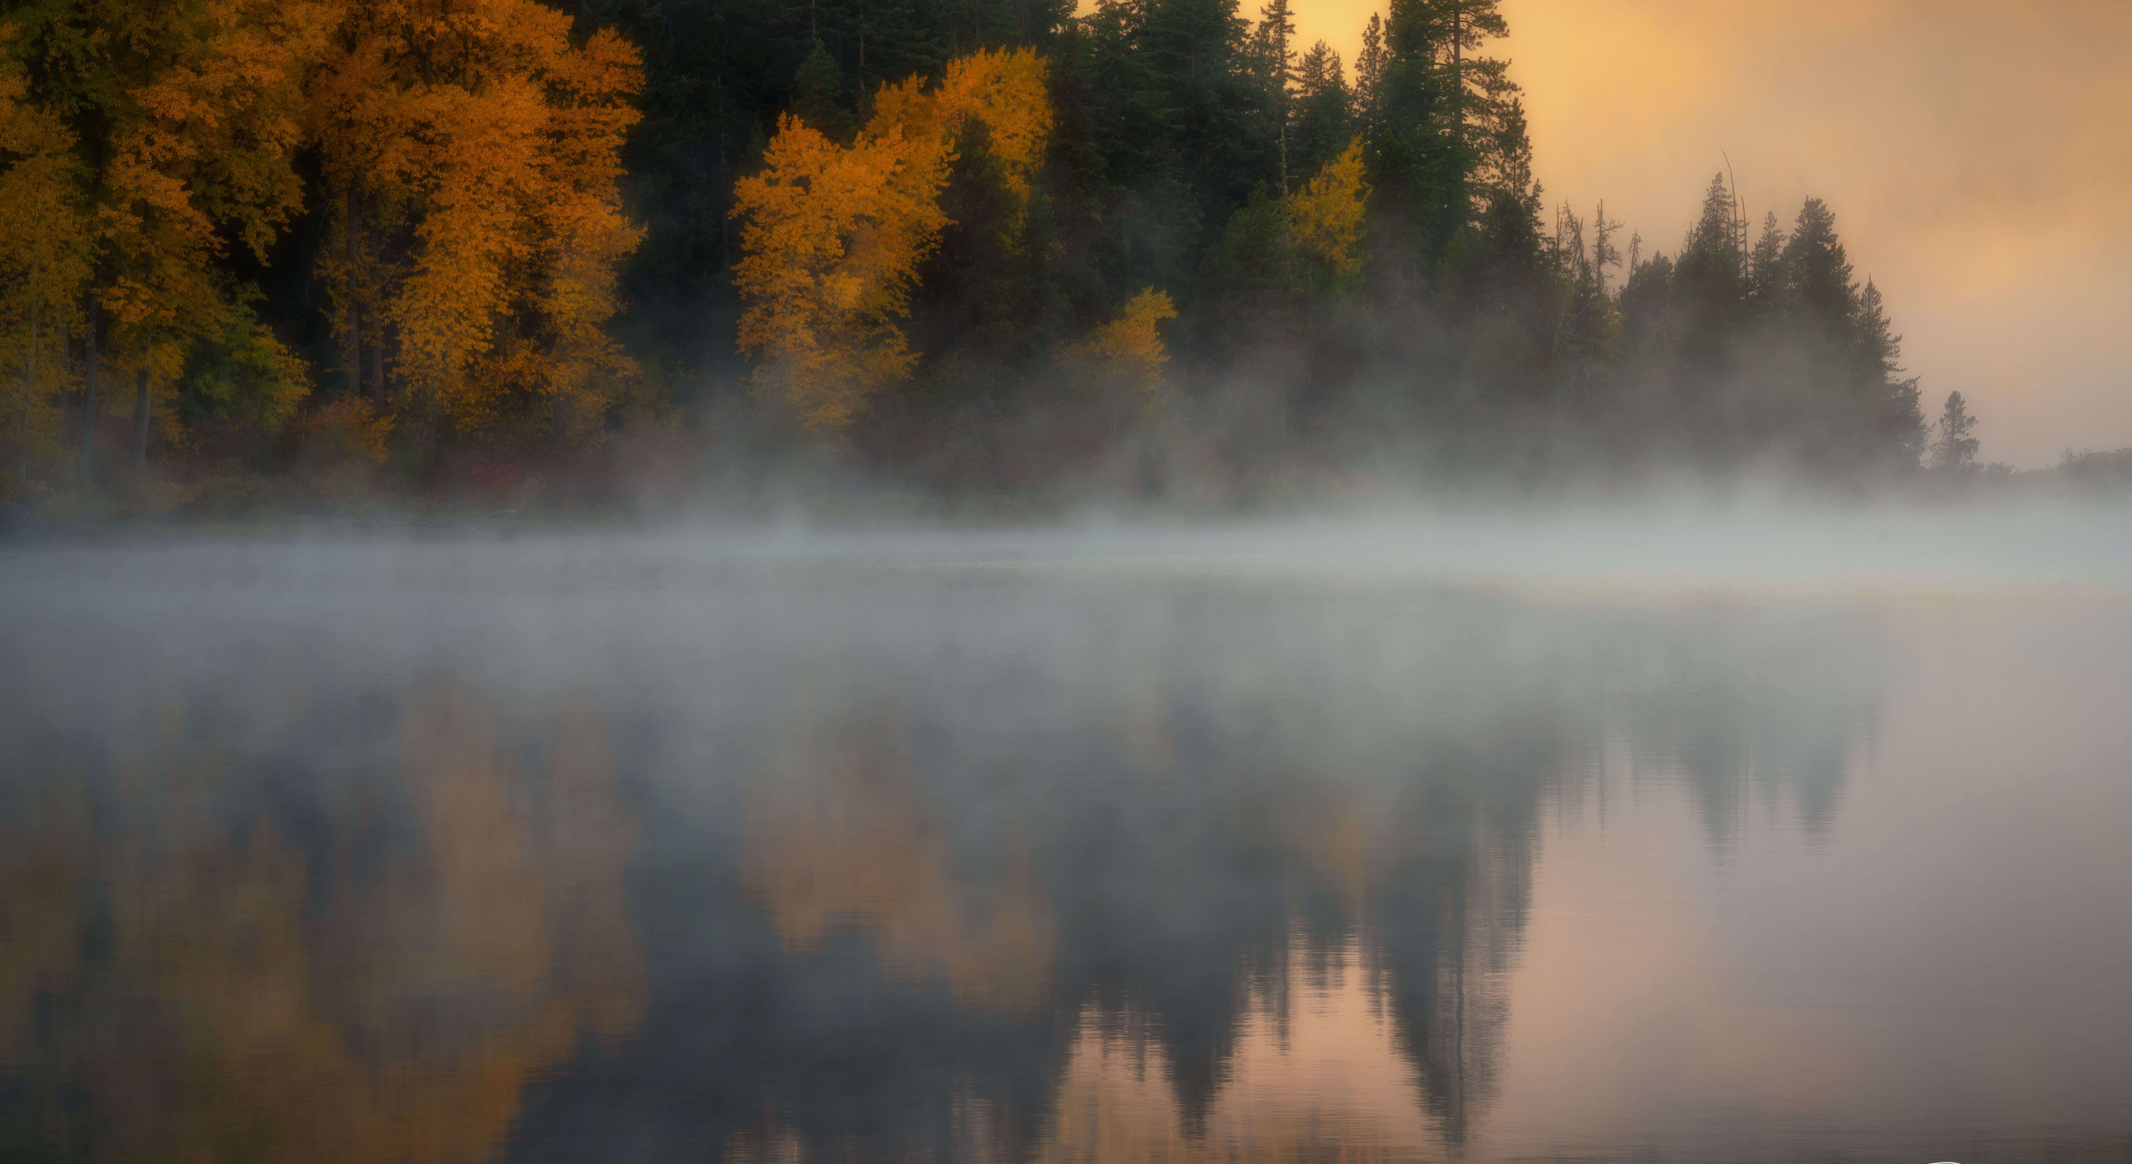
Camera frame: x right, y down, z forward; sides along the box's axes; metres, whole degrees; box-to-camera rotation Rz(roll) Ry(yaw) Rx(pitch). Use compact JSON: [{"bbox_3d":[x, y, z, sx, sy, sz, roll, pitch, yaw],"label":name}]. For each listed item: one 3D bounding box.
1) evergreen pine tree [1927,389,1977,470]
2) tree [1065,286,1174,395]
[{"bbox_3d":[41.631,-6.836,350.000,2.421,4.374,2.349,0,1,0],"label":"evergreen pine tree"},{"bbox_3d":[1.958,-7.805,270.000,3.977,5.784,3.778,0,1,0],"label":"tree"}]

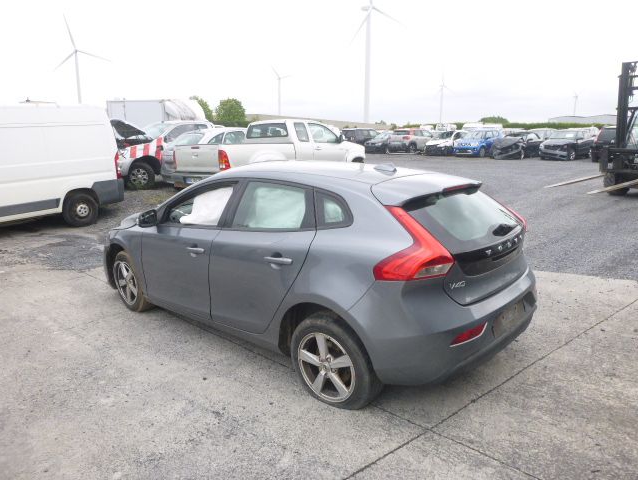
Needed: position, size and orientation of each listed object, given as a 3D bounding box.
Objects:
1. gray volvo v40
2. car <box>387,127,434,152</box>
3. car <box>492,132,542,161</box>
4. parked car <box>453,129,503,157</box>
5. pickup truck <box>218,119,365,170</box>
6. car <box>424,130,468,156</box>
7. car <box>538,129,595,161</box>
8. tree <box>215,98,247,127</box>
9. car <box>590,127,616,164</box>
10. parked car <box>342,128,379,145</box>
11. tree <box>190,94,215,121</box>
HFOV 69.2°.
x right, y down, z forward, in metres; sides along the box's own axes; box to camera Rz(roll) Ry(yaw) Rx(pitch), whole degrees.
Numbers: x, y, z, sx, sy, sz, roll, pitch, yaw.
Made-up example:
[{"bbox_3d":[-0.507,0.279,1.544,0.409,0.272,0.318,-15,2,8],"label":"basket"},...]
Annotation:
[{"bbox_3d":[-0.399,0.026,4.375,4.350,1.440,1.810,12,18,39],"label":"gray volvo v40"},{"bbox_3d":[6.868,-7.066,32.717,4.160,1.620,1.770,-11,18,-39],"label":"car"},{"bbox_3d":[11.533,-5.424,26.549,4.300,1.420,1.780,-12,19,-41],"label":"car"},{"bbox_3d":[9.314,-5.673,27.052,1.770,1.520,4.100,11,18,38],"label":"parked car"},{"bbox_3d":[-0.849,-1.911,11.043,1.800,1.820,5.150,12,18,39],"label":"pickup truck"},{"bbox_3d":[8.063,-5.880,28.258,1.740,1.470,4.150,11,18,37],"label":"car"},{"bbox_3d":[13.815,-5.295,25.798,4.500,1.500,1.810,-13,19,-43],"label":"car"},{"bbox_3d":[-10.654,-14.746,56.109,4.200,5.200,4.200,0,14,0],"label":"tree"},{"bbox_3d":[15.100,-4.764,22.949,1.820,1.670,4.500,12,19,41],"label":"car"},{"bbox_3d":[3.126,-6.933,31.858,1.780,1.560,4.300,12,18,40],"label":"parked car"},{"bbox_3d":[-14.546,-14.758,56.097,3.900,5.300,3.900,0,14,0],"label":"tree"}]

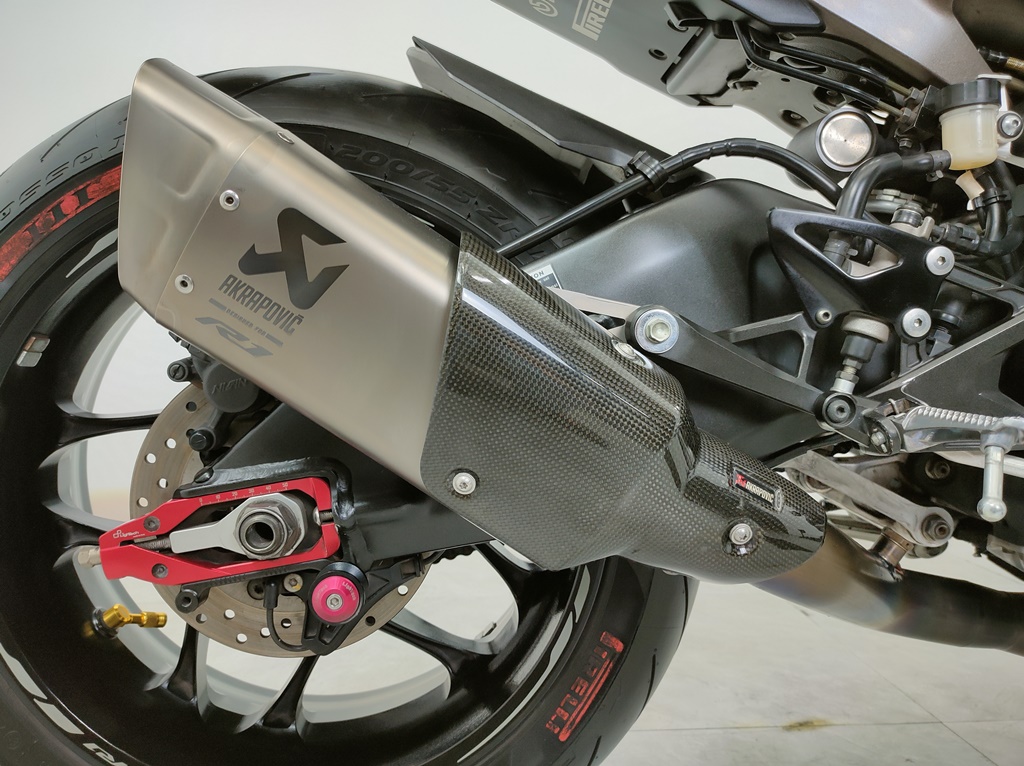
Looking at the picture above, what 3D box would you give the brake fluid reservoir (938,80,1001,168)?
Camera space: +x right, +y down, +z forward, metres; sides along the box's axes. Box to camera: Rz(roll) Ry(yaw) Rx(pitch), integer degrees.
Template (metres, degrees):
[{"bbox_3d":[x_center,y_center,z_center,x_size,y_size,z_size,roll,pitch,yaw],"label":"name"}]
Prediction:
[{"bbox_3d":[0.338,-0.191,0.700,0.041,0.058,0.041,-2,3,-4],"label":"brake fluid reservoir"}]

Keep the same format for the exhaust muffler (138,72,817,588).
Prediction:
[{"bbox_3d":[-0.022,0.004,0.532,0.455,0.135,0.112,31,0,-6],"label":"exhaust muffler"}]

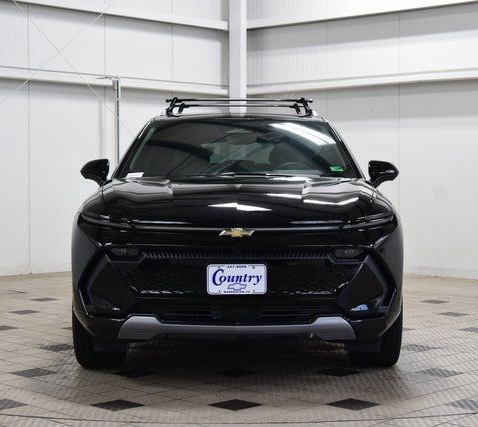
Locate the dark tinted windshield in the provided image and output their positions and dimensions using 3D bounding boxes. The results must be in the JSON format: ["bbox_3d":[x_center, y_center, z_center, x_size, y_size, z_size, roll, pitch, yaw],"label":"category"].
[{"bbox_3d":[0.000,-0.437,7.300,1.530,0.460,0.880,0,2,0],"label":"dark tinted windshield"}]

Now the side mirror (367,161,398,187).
[{"bbox_3d":[0.963,-0.260,7.120,0.200,0.185,0.160,0,2,0],"label":"side mirror"}]

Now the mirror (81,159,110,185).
[{"bbox_3d":[-0.957,-0.272,7.120,0.200,0.185,0.160,0,2,0],"label":"mirror"}]

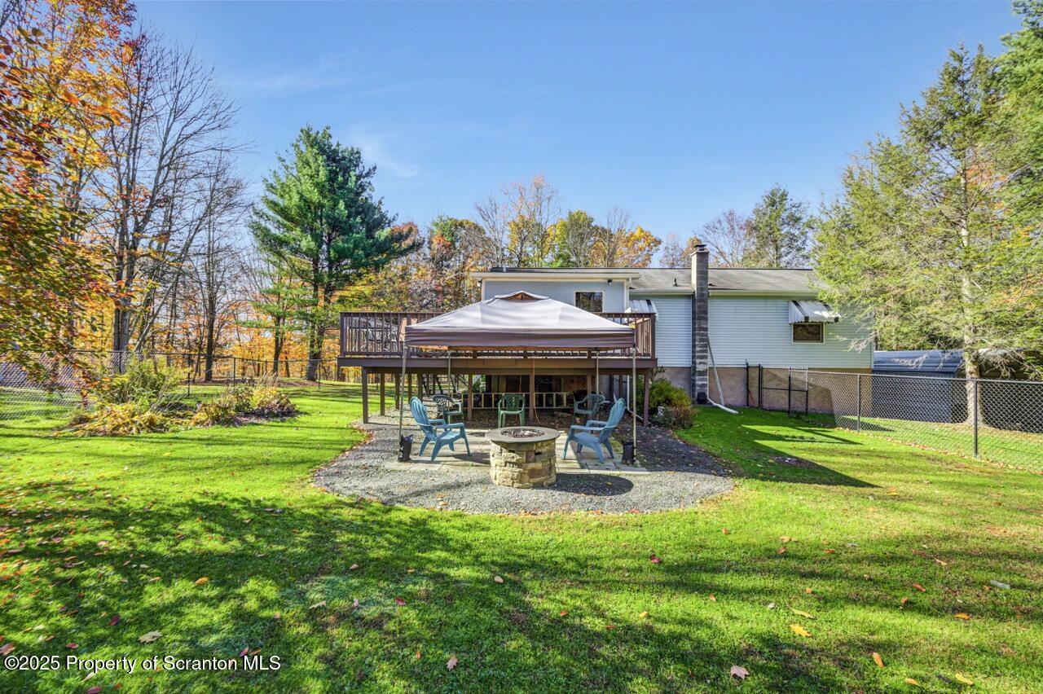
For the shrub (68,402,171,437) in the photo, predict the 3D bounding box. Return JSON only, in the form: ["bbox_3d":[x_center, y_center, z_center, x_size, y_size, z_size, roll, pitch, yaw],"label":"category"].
[{"bbox_3d":[-6.350,1.150,6.600,1.250,0.480,0.900,0,0,-6],"label":"shrub"}]

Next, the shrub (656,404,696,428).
[{"bbox_3d":[3.550,1.570,9.400,0.850,0.500,0.750,0,0,0],"label":"shrub"}]

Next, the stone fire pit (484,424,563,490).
[{"bbox_3d":[0.020,1.460,5.420,1.020,0.600,1.020,0,0,-1],"label":"stone fire pit"}]

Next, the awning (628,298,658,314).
[{"bbox_3d":[4.250,-1.335,14.580,1.150,0.860,0.850,0,0,0],"label":"awning"}]

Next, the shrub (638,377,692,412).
[{"bbox_3d":[4.060,1.400,11.500,1.250,1.050,1.150,0,0,-6],"label":"shrub"}]

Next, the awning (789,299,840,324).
[{"bbox_3d":[10.520,-1.270,14.580,1.200,0.860,0.850,0,0,0],"label":"awning"}]

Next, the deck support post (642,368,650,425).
[{"bbox_3d":[2.900,1.170,9.400,0.110,1.330,0.110,0,0,0],"label":"deck support post"}]

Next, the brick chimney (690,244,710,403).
[{"bbox_3d":[6.520,-0.820,14.800,0.440,5.750,0.440,0,0,0],"label":"brick chimney"}]

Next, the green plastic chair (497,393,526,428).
[{"bbox_3d":[-0.210,1.390,8.600,0.570,0.790,0.560,0,0,7],"label":"green plastic chair"}]

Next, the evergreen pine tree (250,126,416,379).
[{"bbox_3d":[-10.500,-5.220,22.500,8.800,14.000,8.200,0,0,-6],"label":"evergreen pine tree"}]

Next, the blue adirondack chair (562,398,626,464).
[{"bbox_3d":[1.160,1.270,6.370,0.820,0.960,0.740,0,0,30],"label":"blue adirondack chair"}]

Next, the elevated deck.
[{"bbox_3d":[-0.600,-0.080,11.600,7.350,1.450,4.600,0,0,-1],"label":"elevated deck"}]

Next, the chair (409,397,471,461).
[{"bbox_3d":[-1.330,1.280,6.520,0.840,0.970,0.740,1,-1,-34],"label":"chair"}]

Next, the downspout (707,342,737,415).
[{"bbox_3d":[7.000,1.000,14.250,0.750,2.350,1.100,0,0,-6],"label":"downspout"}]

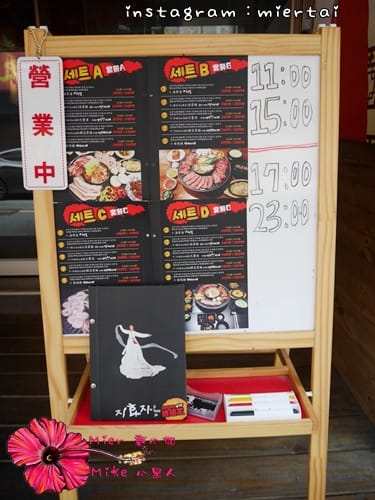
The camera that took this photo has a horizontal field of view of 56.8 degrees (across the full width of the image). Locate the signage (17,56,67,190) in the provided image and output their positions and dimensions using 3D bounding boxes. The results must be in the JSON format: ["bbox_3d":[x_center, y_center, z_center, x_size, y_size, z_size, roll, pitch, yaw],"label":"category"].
[{"bbox_3d":[-0.285,-0.246,0.685,0.087,0.254,0.006,0,7,-1],"label":"signage"}]

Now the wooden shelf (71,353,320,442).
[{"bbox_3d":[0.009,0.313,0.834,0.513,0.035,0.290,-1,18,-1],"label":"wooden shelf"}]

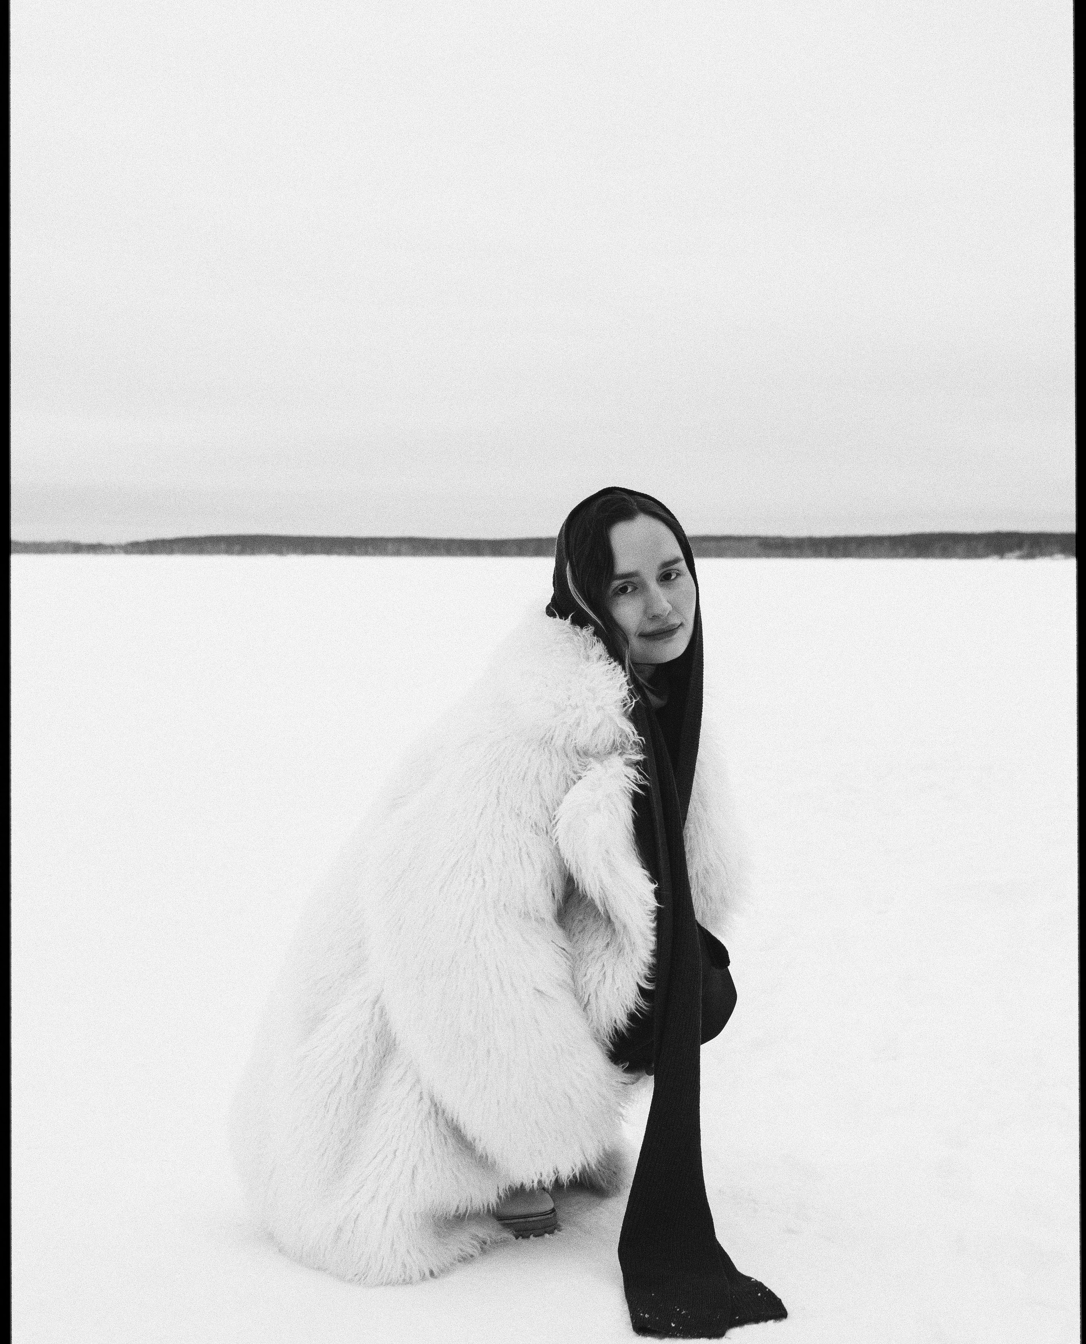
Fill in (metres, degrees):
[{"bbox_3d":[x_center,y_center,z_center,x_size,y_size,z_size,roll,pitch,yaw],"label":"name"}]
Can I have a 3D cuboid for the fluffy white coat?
[{"bbox_3d":[-0.076,0.310,2.178,0.600,0.830,0.560,3,5,33],"label":"fluffy white coat"}]

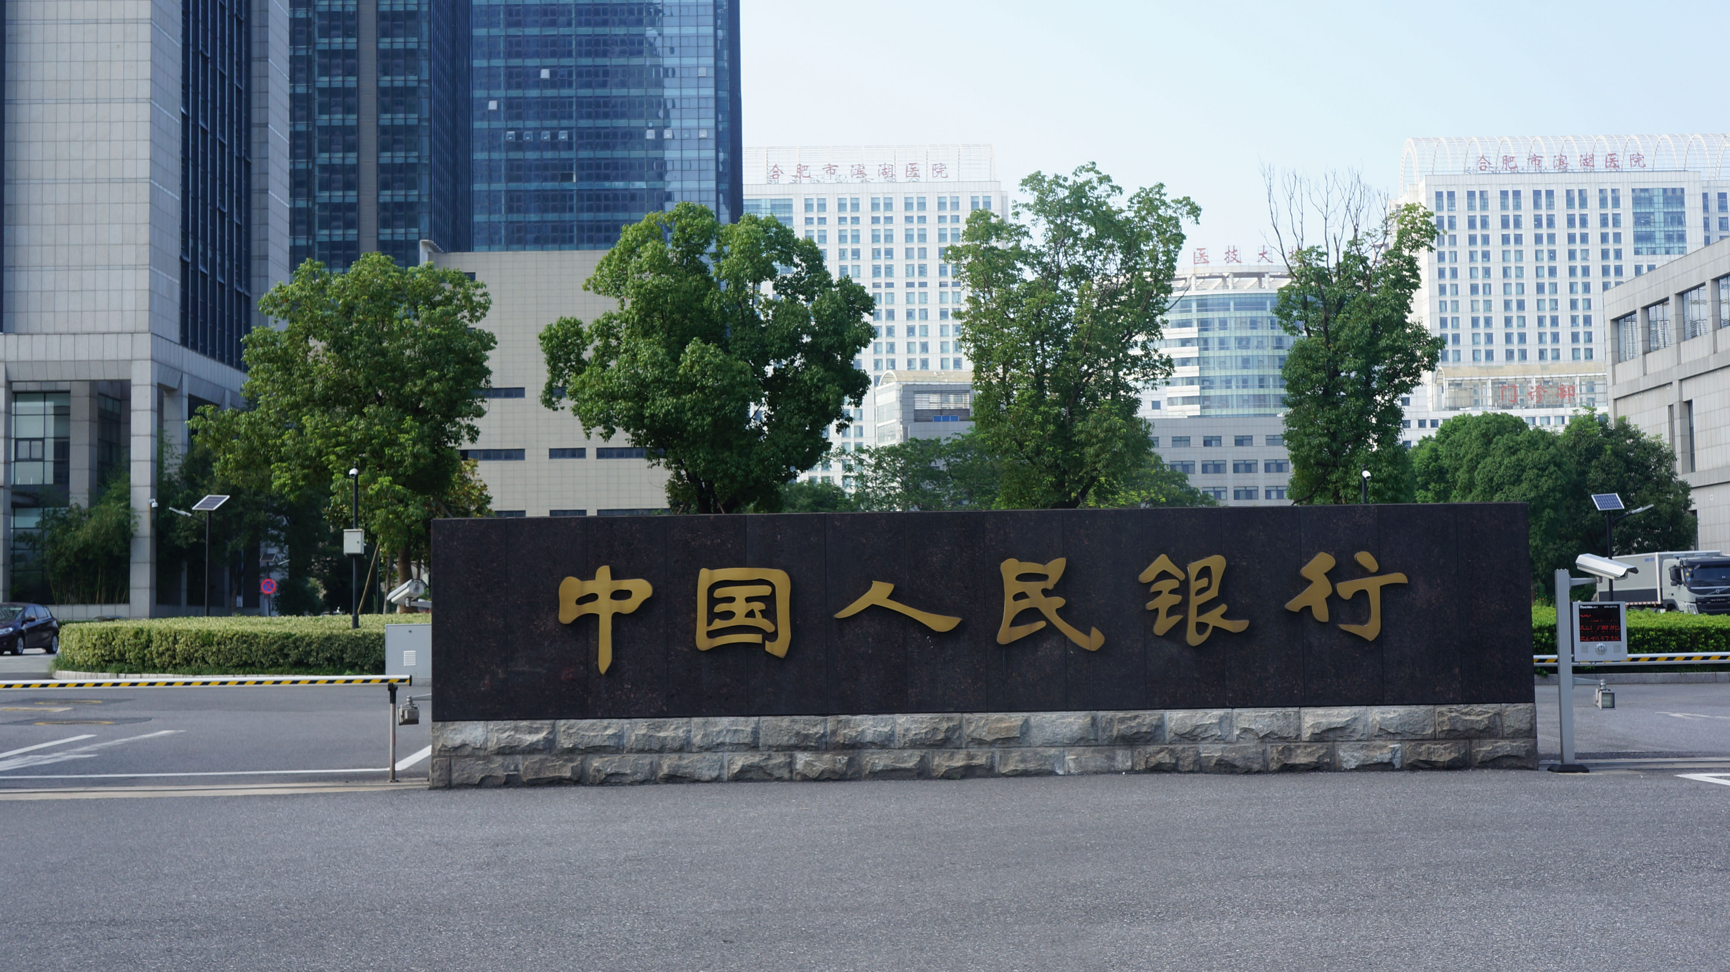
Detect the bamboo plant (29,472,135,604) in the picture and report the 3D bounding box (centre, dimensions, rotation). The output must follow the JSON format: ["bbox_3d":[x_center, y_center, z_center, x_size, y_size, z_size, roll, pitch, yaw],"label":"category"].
[{"bbox_3d":[-35.753,2.594,88.000,4.900,6.300,3.200,-1,-4,-1],"label":"bamboo plant"}]

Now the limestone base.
[{"bbox_3d":[0.924,2.005,15.040,8.450,0.510,0.650,-1,-4,-1],"label":"limestone base"}]

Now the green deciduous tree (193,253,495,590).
[{"bbox_3d":[-12.379,-1.065,46.000,7.000,9.000,6.600,-1,-4,-1],"label":"green deciduous tree"}]

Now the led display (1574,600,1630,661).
[{"bbox_3d":[5.655,1.122,14.800,0.405,0.455,0.090,-1,-4,-5],"label":"led display"}]

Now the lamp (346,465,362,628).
[{"bbox_3d":[-10.331,1.588,39.000,0.420,4.050,0.350,-1,-4,-1],"label":"lamp"}]

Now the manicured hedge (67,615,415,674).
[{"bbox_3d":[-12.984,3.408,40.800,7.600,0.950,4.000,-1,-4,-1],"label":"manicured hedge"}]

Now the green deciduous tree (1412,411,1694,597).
[{"bbox_3d":[31.987,1.579,90.000,12.800,10.000,8.500,-1,-4,-1],"label":"green deciduous tree"}]

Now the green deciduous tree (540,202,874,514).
[{"bbox_3d":[-3.720,-1.661,45.500,7.800,9.900,7.200,-1,-4,-1],"label":"green deciduous tree"}]

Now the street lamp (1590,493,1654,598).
[{"bbox_3d":[19.648,2.035,50.000,1.600,3.800,0.700,-2,-4,16],"label":"street lamp"}]

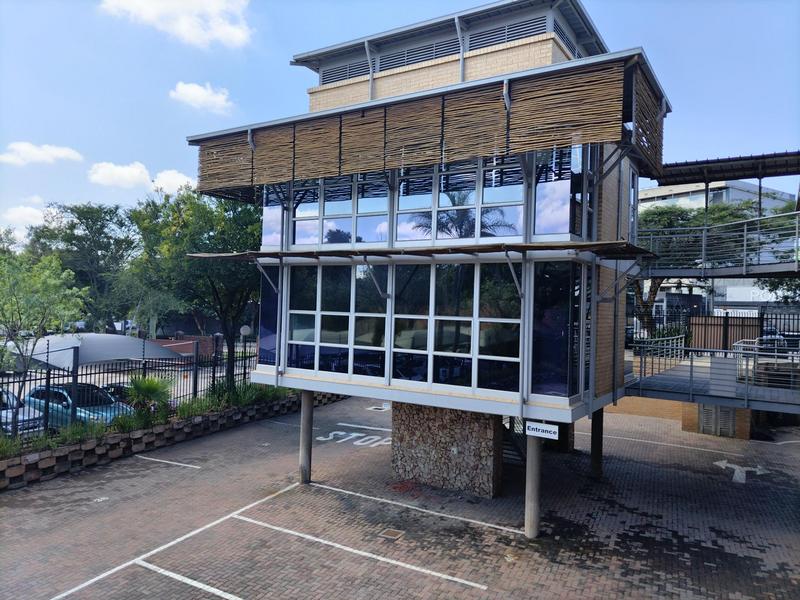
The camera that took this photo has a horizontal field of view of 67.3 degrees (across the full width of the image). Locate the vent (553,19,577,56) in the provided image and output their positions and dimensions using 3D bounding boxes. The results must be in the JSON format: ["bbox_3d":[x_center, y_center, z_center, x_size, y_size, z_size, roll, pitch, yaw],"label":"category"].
[{"bbox_3d":[3.423,-5.405,12.548,0.100,0.360,1.560,1,-1,32],"label":"vent"}]

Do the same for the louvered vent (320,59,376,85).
[{"bbox_3d":[-1.234,-5.483,14.484,1.600,0.360,0.100,1,-1,32],"label":"louvered vent"}]

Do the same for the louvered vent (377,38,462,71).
[{"bbox_3d":[0.467,-5.459,13.433,2.140,0.360,0.100,1,-1,32],"label":"louvered vent"}]

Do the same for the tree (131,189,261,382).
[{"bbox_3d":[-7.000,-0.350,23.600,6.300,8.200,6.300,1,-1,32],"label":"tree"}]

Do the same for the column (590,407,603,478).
[{"bbox_3d":[5.335,3.500,16.241,0.290,2.480,0.290,1,-1,32],"label":"column"}]

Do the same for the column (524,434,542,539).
[{"bbox_3d":[2.645,3.393,11.833,0.290,2.480,0.290,1,-1,32],"label":"column"}]

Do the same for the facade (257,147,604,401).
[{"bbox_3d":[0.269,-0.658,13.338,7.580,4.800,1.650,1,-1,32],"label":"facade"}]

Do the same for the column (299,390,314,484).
[{"bbox_3d":[-2.306,3.310,15.019,0.290,2.480,0.290,1,-1,32],"label":"column"}]

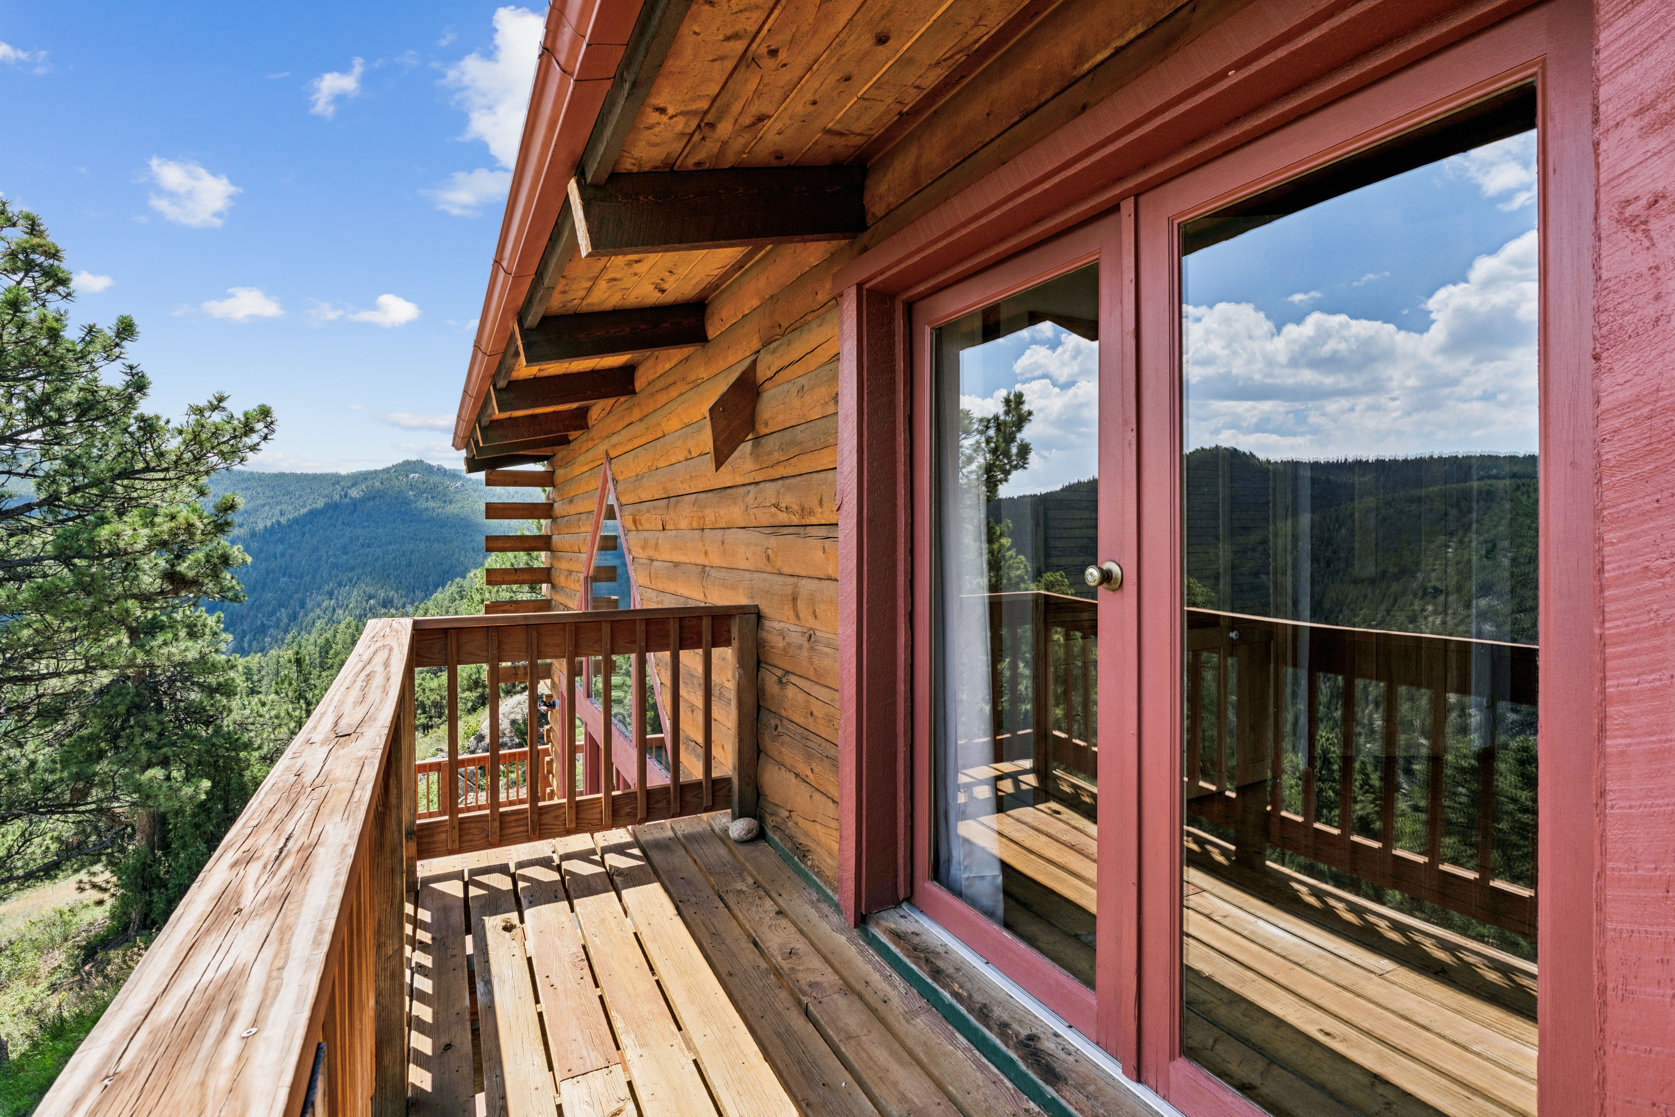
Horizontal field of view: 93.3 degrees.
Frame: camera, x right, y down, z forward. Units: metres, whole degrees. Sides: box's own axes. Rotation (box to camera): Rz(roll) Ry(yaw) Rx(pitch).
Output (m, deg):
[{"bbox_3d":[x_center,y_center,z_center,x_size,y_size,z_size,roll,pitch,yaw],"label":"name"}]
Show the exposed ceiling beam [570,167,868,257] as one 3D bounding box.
[{"bbox_3d":[-0.325,-1.069,2.436,0.935,0.198,0.090,-15,8,-26],"label":"exposed ceiling beam"}]

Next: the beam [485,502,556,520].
[{"bbox_3d":[-3.849,-0.562,9.573,0.750,0.187,0.170,-1,2,-27],"label":"beam"}]

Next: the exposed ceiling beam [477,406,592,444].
[{"bbox_3d":[-2.698,-1.179,7.072,0.935,0.198,0.090,-15,8,-26],"label":"exposed ceiling beam"}]

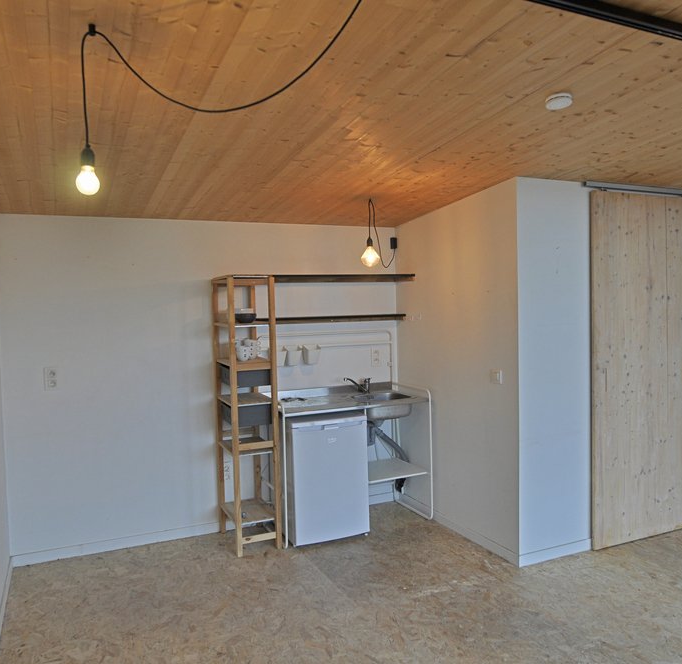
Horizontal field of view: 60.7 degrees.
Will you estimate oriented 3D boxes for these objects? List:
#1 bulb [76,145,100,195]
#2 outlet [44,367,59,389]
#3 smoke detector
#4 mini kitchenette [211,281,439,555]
[{"bbox_3d":[-0.690,-0.442,1.590,0.062,0.135,0.062,-2,3,-25],"label":"bulb"},{"bbox_3d":[-1.817,0.294,3.661,0.083,0.150,0.020,-2,3,-25],"label":"outlet"},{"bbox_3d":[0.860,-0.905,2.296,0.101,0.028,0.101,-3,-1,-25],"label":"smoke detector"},{"bbox_3d":[-0.109,0.504,4.186,1.470,1.810,0.533,-2,3,-25],"label":"mini kitchenette"}]

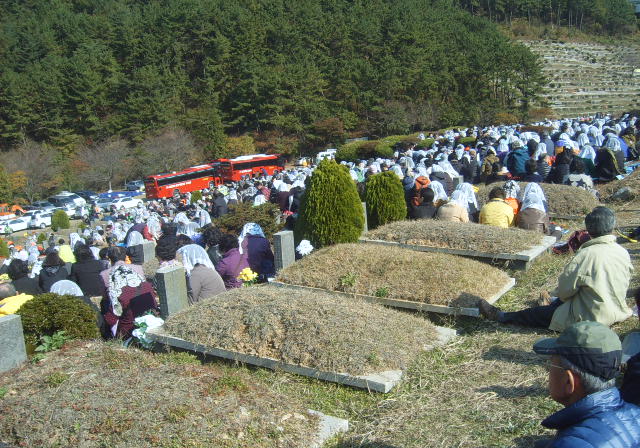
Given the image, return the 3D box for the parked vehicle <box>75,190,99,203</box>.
[{"bbox_3d":[-36.316,-4.172,100.000,4.500,1.600,1.850,1,12,15],"label":"parked vehicle"}]

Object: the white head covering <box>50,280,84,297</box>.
[{"bbox_3d":[-2.029,0.583,5.200,0.250,0.260,0.270,-9,11,-25],"label":"white head covering"}]

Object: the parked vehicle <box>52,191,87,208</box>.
[{"bbox_3d":[-36.534,-3.632,94.000,4.700,1.900,1.850,1,12,15],"label":"parked vehicle"}]

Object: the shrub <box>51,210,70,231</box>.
[{"bbox_3d":[-28.071,-0.379,70.000,2.000,2.050,2.000,-8,11,-20],"label":"shrub"}]

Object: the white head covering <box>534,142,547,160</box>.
[{"bbox_3d":[4.498,-1.479,13.200,0.220,0.340,0.260,-6,10,-12],"label":"white head covering"}]

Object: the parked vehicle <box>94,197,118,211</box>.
[{"bbox_3d":[-29.138,-2.804,90.000,1.800,1.470,4.500,3,12,33],"label":"parked vehicle"}]

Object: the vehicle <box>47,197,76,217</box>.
[{"bbox_3d":[-35.553,-2.201,89.000,4.600,1.600,1.850,-14,19,-41],"label":"vehicle"}]

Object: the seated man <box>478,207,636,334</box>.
[{"bbox_3d":[1.699,0.284,4.650,0.560,0.830,0.950,-13,13,-41],"label":"seated man"}]

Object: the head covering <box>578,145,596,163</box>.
[{"bbox_3d":[4.092,-1.079,9.900,0.260,0.280,0.250,-7,15,-19],"label":"head covering"}]

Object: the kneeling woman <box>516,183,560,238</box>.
[{"bbox_3d":[2.631,-0.165,7.900,0.460,0.700,0.650,0,12,8],"label":"kneeling woman"}]

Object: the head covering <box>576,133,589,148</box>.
[{"bbox_3d":[5.679,-1.807,14.000,0.230,0.310,0.260,-6,10,-12],"label":"head covering"}]

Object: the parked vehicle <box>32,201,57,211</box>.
[{"bbox_3d":[-37.900,-2.295,90.000,4.500,1.470,1.800,-14,19,-41],"label":"parked vehicle"}]

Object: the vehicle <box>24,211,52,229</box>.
[{"bbox_3d":[-32.838,-0.715,78.148,1.800,1.650,4.400,3,12,33],"label":"vehicle"}]

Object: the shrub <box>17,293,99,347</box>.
[{"bbox_3d":[-1.947,0.723,4.800,0.600,0.450,0.580,-7,15,-21],"label":"shrub"}]

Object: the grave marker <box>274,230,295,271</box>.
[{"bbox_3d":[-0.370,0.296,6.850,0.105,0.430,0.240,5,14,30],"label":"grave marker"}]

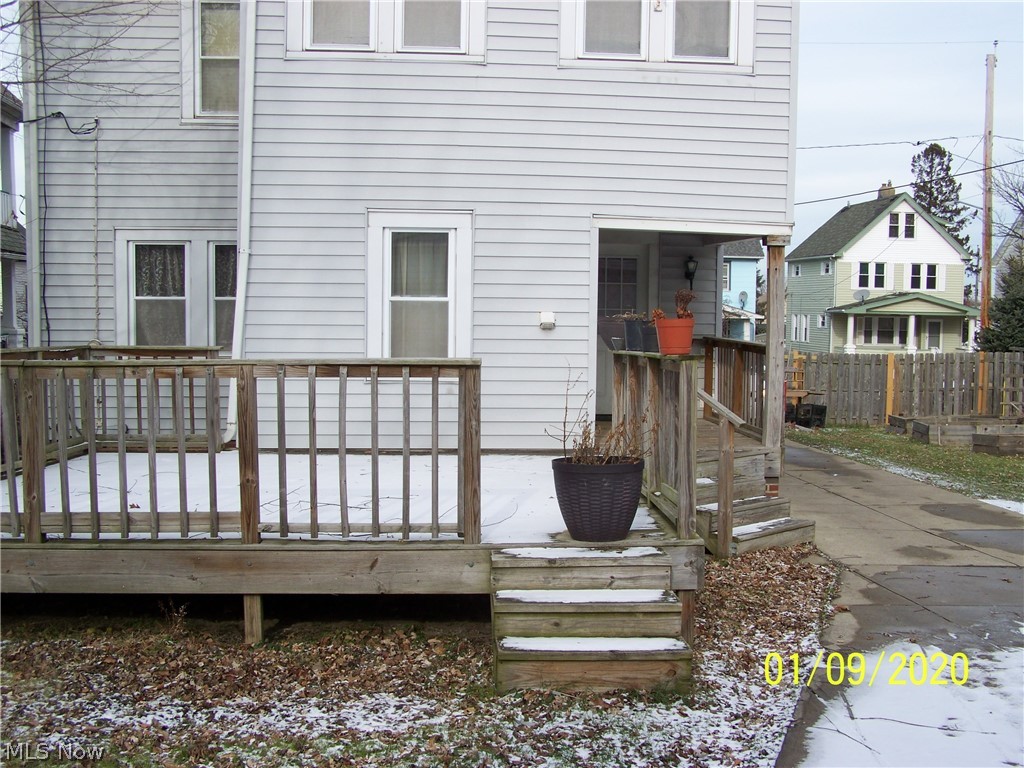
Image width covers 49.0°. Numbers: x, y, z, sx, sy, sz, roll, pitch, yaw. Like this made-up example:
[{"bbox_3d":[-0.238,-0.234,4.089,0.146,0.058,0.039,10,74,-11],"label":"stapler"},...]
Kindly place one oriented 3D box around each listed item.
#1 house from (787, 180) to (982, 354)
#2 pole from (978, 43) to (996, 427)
[{"bbox_3d":[20.722,-6.358,63.147,7.200,10.100,9.000,0,4,-7],"label":"house"},{"bbox_3d":[12.979,-4.104,30.657,0.280,10.080,0.280,0,4,-7],"label":"pole"}]

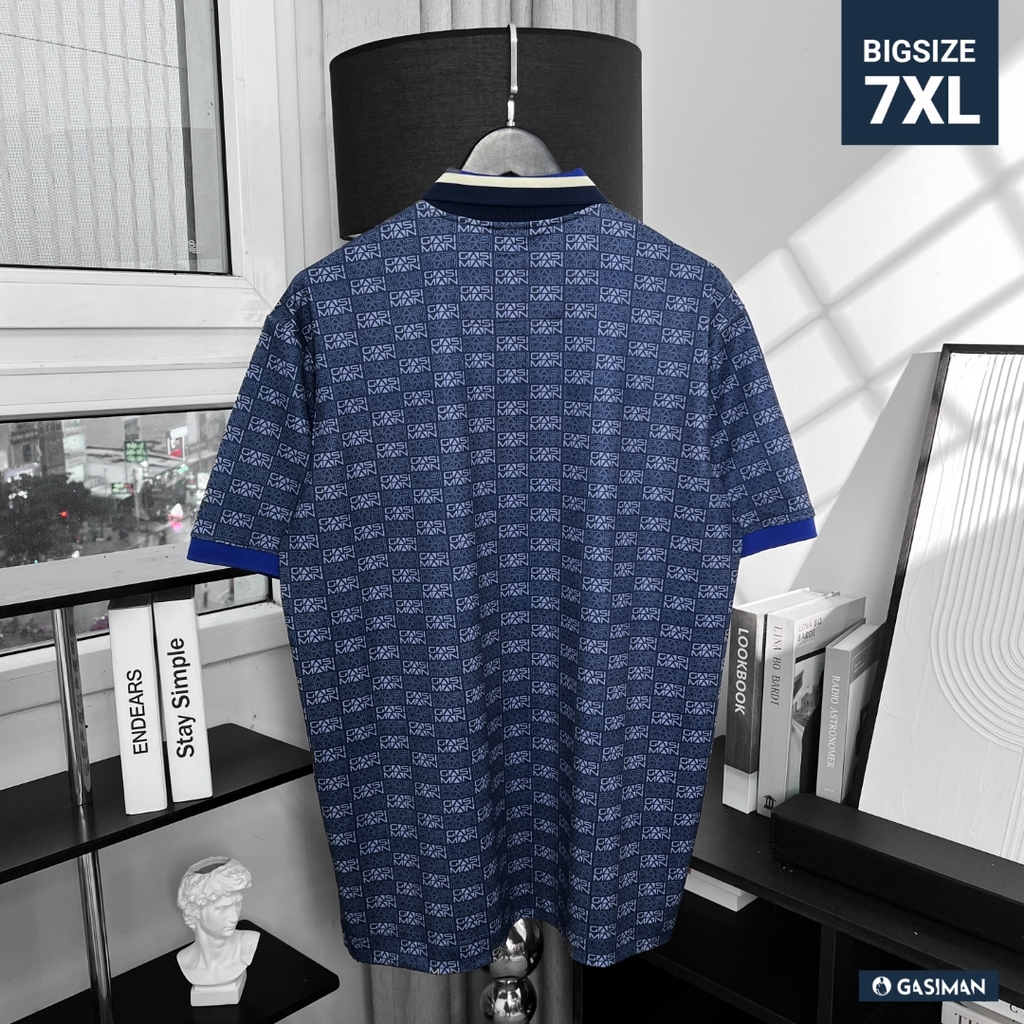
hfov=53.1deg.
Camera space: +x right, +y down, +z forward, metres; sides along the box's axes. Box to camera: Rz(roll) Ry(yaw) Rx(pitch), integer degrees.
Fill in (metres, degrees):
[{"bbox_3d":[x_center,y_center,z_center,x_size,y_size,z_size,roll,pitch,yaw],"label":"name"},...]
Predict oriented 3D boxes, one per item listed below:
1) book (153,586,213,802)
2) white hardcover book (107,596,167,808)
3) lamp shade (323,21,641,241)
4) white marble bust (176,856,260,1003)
[{"bbox_3d":[-0.426,0.218,1.353,0.047,0.259,0.180,-3,11,-15],"label":"book"},{"bbox_3d":[-0.474,0.224,1.323,0.048,0.259,0.180,-3,11,-15],"label":"white hardcover book"},{"bbox_3d":[-0.027,-0.429,1.218,0.363,0.190,0.363,-2,12,0],"label":"lamp shade"},{"bbox_3d":[-0.404,0.571,1.422,0.113,0.200,0.100,-2,11,-10],"label":"white marble bust"}]

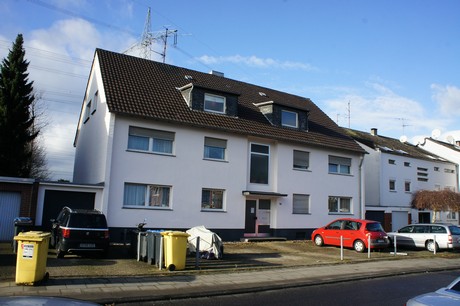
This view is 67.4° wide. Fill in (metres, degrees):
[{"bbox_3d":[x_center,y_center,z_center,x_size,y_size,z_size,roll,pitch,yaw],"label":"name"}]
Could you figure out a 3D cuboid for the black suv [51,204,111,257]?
[{"bbox_3d":[-6.145,3.125,13.852,1.800,1.700,4.500,7,-10,-31],"label":"black suv"}]

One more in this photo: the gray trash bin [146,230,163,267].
[{"bbox_3d":[-2.280,3.071,11.152,0.720,1.050,0.580,9,-11,-38],"label":"gray trash bin"}]

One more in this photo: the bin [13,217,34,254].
[{"bbox_3d":[-7.604,3.074,12.790,0.580,1.150,0.700,7,-10,-28],"label":"bin"}]

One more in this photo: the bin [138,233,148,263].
[{"bbox_3d":[-2.684,3.170,11.641,0.580,0.970,0.500,9,-11,-38],"label":"bin"}]

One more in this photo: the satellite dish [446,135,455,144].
[{"bbox_3d":[27.814,-1.704,43.500,0.450,0.900,0.870,10,-12,-41],"label":"satellite dish"}]

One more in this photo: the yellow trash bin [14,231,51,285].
[{"bbox_3d":[-4.700,2.517,8.259,0.580,1.080,0.730,3,-9,-4],"label":"yellow trash bin"}]

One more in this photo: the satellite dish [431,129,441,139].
[{"bbox_3d":[24.526,-2.284,41.000,0.500,1.020,0.950,10,-12,-41],"label":"satellite dish"}]

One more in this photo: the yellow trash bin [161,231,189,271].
[{"bbox_3d":[-1.686,2.981,10.542,0.730,1.080,0.580,9,-11,-38],"label":"yellow trash bin"}]

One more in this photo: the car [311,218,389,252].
[{"bbox_3d":[6.455,4.407,18.890,1.810,1.610,4.250,8,-10,-33],"label":"car"}]

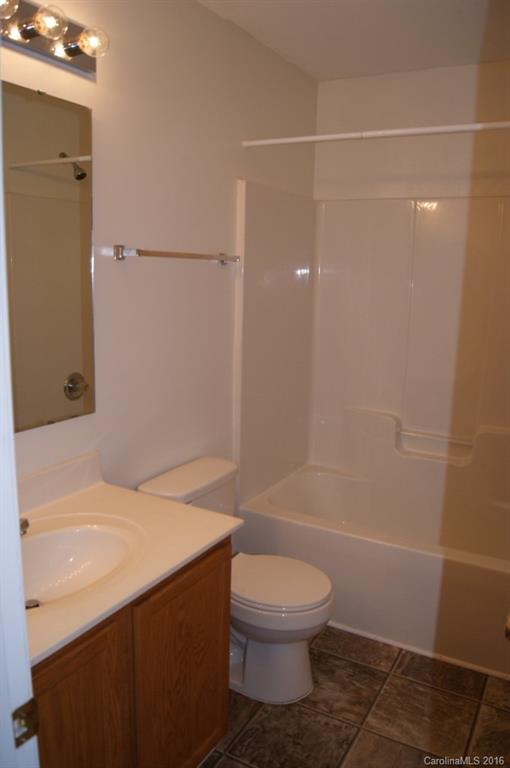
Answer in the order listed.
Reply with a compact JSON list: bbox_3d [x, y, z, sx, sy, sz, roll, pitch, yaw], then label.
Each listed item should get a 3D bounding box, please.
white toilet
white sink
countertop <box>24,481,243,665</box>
[{"bbox_3d":[-0.021,0.736,2.116,0.675,0.745,0.431,7,11,29],"label":"white toilet"},{"bbox_3d":[-0.477,0.482,1.337,0.334,0.140,0.440,7,11,29],"label":"white sink"},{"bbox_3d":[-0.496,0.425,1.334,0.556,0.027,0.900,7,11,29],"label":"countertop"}]

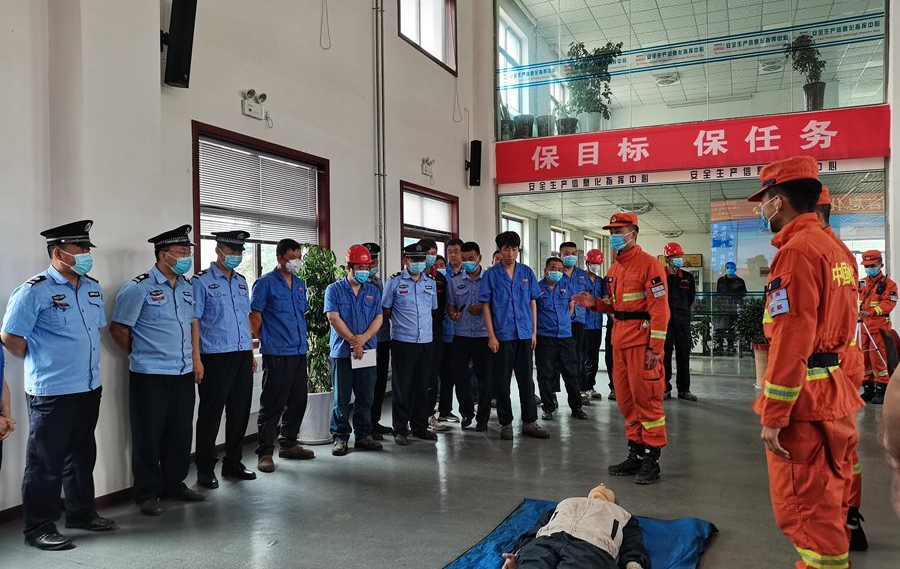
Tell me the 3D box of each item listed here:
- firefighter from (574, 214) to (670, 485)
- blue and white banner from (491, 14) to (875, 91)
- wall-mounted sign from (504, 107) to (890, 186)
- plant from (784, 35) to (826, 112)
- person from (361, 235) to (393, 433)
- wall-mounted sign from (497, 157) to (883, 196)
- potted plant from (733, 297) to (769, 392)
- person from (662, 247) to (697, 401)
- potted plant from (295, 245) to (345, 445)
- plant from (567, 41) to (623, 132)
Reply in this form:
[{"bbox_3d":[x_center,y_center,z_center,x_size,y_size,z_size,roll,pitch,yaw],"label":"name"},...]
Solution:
[{"bbox_3d":[1.184,0.415,4.682,0.580,1.814,0.520,-1,0,-26],"label":"firefighter"},{"bbox_3d":[3.187,-3.319,9.807,5.310,0.320,0.030,-1,0,24],"label":"blue and white banner"},{"bbox_3d":[3.186,-1.943,9.721,5.333,0.655,0.050,0,0,24],"label":"wall-mounted sign"},{"bbox_3d":[4.969,-2.906,9.408,0.570,1.175,0.541,-1,0,24],"label":"plant"},{"bbox_3d":[-0.698,0.493,6.166,0.480,1.743,0.340,-1,0,-23],"label":"person"},{"bbox_3d":[3.185,-1.542,9.747,5.250,0.153,0.040,0,0,24],"label":"wall-mounted sign"},{"bbox_3d":[4.083,0.727,8.735,0.820,1.143,0.780,-1,0,24],"label":"potted plant"},{"bbox_3d":[2.645,0.413,7.927,0.520,1.800,0.380,-1,0,0],"label":"person"},{"bbox_3d":[-1.170,0.502,5.879,0.500,1.700,0.520,-1,0,0],"label":"potted plant"},{"bbox_3d":[2.294,-3.082,10.691,0.840,1.523,0.798,-1,0,24],"label":"plant"}]

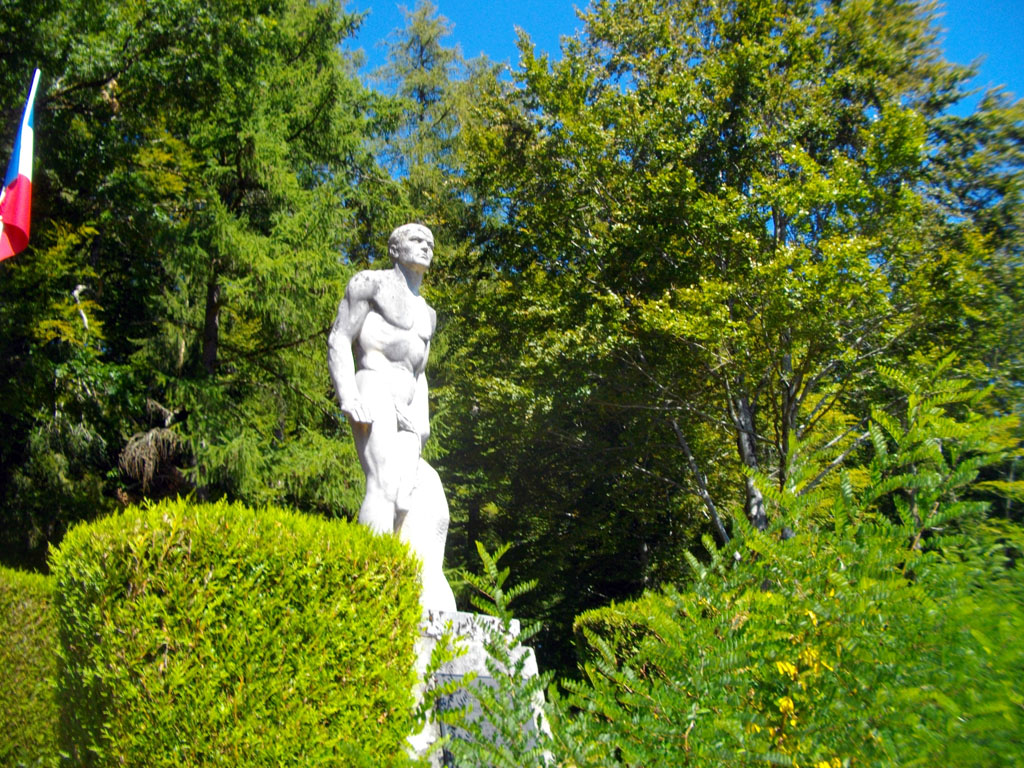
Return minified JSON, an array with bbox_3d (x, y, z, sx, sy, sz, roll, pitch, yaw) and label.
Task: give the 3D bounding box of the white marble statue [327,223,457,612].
[{"bbox_3d":[-0.638,0.127,4.977,0.720,2.200,0.680,14,-22,-42],"label":"white marble statue"}]

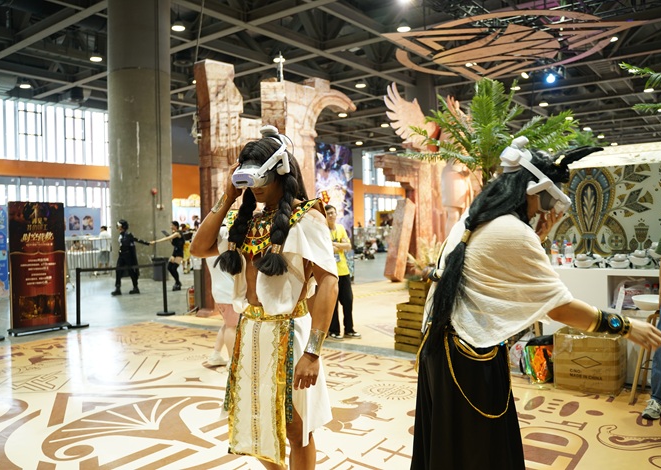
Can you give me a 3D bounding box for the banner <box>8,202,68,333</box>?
[{"bbox_3d":[-4.350,0.457,8.200,0.800,1.880,0.420,-2,1,-40],"label":"banner"}]

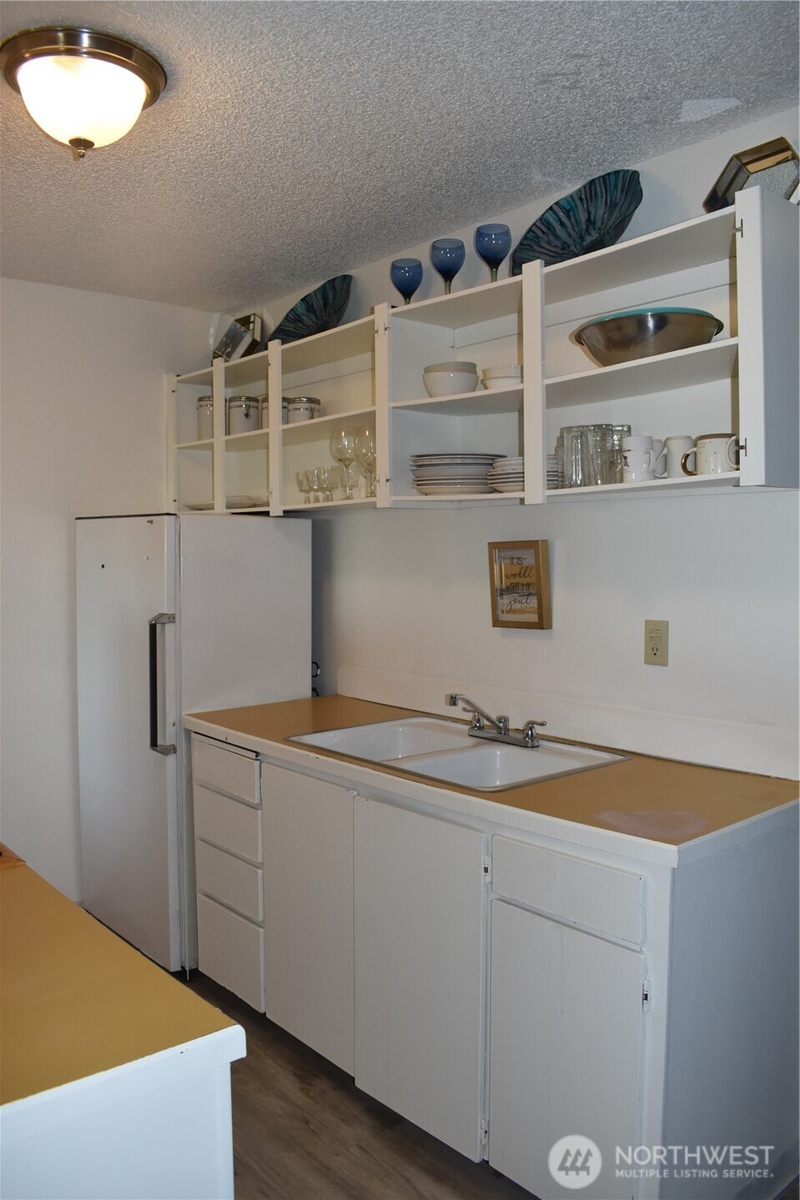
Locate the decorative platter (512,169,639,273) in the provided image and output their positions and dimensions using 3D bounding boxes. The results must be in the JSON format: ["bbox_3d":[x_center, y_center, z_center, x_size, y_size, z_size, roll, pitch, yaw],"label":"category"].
[{"bbox_3d":[0.473,-0.940,2.321,0.390,0.390,0.100,3,-35,48],"label":"decorative platter"}]

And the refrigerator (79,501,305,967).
[{"bbox_3d":[-0.779,0.475,3.351,0.622,1.565,0.735,-2,3,-41],"label":"refrigerator"}]

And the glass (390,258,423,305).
[{"bbox_3d":[0.023,-0.933,2.760,0.099,0.202,0.099,0,3,0],"label":"glass"}]

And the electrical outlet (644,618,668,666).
[{"bbox_3d":[0.657,0.110,2.299,0.009,0.115,0.071,-2,3,-41],"label":"electrical outlet"}]

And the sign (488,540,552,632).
[{"bbox_3d":[0.347,-0.044,2.607,0.038,0.254,0.200,-8,7,-41],"label":"sign"}]

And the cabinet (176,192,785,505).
[{"bbox_3d":[-0.007,-0.568,2.804,0.294,0.597,2.517,-2,3,-41],"label":"cabinet"}]

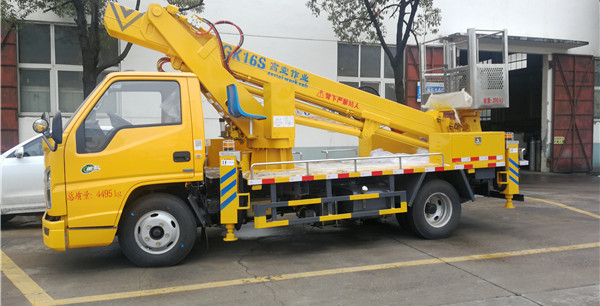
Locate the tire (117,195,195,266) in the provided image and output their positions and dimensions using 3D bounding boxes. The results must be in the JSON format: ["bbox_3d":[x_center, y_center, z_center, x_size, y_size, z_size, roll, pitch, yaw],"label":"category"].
[{"bbox_3d":[-1.449,0.786,4.748,0.765,0.765,0.210,-1,3,-23],"label":"tire"}]

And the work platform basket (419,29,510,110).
[{"bbox_3d":[2.459,-1.201,7.089,0.650,1.090,1.190,-1,3,-19],"label":"work platform basket"}]

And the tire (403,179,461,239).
[{"bbox_3d":[1.715,0.718,5.974,0.765,0.765,0.210,-1,3,-23],"label":"tire"}]

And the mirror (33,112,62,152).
[{"bbox_3d":[-2.204,-0.186,4.093,0.240,0.360,0.230,-1,3,-23],"label":"mirror"}]

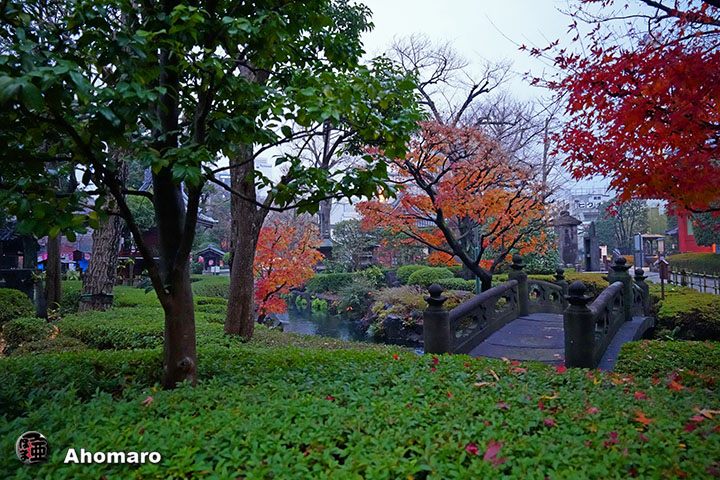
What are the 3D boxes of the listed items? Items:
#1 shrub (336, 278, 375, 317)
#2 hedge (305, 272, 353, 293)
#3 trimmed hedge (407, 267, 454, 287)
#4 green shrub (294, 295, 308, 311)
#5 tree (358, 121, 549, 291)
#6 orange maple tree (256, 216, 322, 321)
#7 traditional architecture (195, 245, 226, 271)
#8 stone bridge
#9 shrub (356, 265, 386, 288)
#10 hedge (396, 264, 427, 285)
[{"bbox_3d":[-0.129,1.621,13.200,1.100,1.150,1.000,0,-1,-1],"label":"shrub"},{"bbox_3d":[-1.061,1.432,15.500,1.600,0.720,1.050,0,-1,-4],"label":"hedge"},{"bbox_3d":[2.297,1.206,15.200,1.500,0.700,1.300,0,-1,9],"label":"trimmed hedge"},{"bbox_3d":[-1.806,1.929,14.200,0.440,0.500,0.420,0,-1,-7],"label":"green shrub"},{"bbox_3d":[2.764,-0.990,13.600,5.600,5.100,5.000,0,-1,11],"label":"tree"},{"bbox_3d":[-1.555,0.595,9.600,1.550,2.150,1.500,0,-1,-9],"label":"orange maple tree"},{"bbox_3d":[-8.125,1.005,25.000,1.750,1.500,1.600,0,-1,-14],"label":"traditional architecture"},{"bbox_3d":[3.480,0.910,7.800,2.200,1.400,6.200,-1,-1,37],"label":"stone bridge"},{"bbox_3d":[0.342,1.190,15.000,1.050,0.800,0.950,0,-1,1],"label":"shrub"},{"bbox_3d":[1.861,1.217,16.000,1.250,0.720,1.200,0,-1,7],"label":"hedge"}]

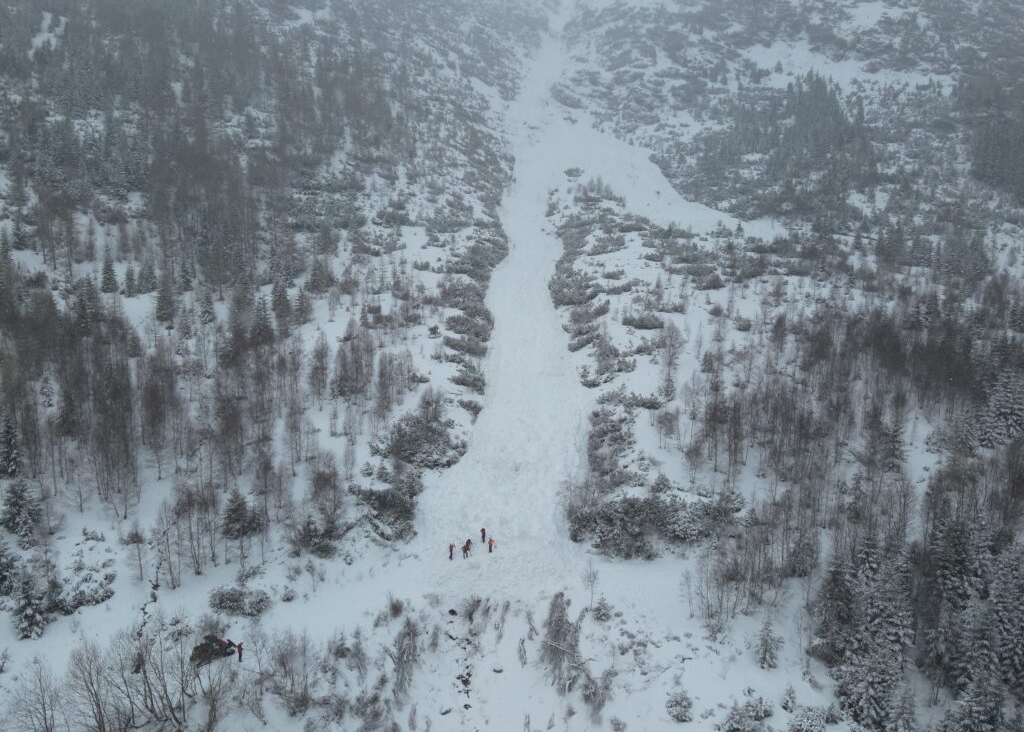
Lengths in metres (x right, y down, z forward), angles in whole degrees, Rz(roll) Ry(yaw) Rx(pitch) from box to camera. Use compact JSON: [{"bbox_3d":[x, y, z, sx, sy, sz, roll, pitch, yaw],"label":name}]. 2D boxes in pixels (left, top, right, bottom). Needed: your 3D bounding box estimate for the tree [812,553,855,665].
[{"bbox_3d":[27.460,20.710,60.640,3.400,9.300,3.400,0,9,0],"label":"tree"}]

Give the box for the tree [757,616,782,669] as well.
[{"bbox_3d":[21.700,23.300,59.840,2.100,4.200,2.100,0,9,0],"label":"tree"}]

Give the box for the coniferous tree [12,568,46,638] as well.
[{"bbox_3d":[-42.650,20.990,62.760,2.900,6.100,2.900,0,9,0],"label":"coniferous tree"}]

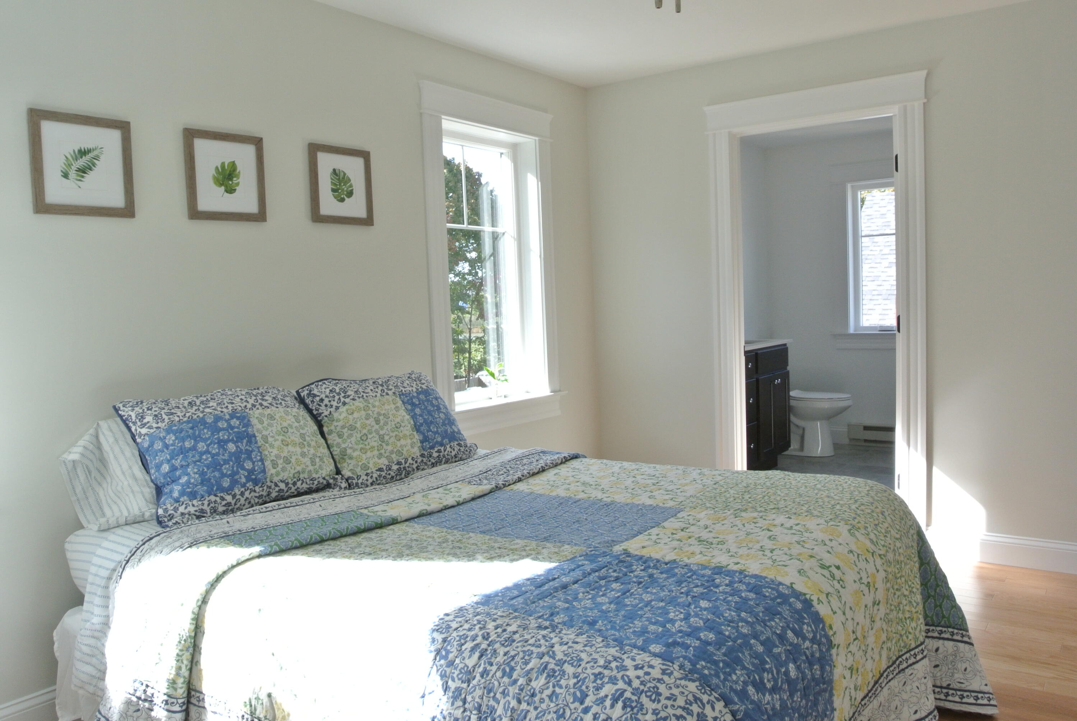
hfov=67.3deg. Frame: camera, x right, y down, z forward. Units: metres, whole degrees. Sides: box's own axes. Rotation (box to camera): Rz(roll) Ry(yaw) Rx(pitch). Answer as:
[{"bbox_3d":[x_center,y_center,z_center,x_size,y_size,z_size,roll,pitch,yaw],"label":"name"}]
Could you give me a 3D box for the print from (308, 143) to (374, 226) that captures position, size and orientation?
[{"bbox_3d":[-0.776,-0.688,3.186,0.025,0.297,0.296,1,6,36],"label":"print"}]

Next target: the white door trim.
[{"bbox_3d":[1.361,-0.210,4.019,1.061,2.184,0.170,1,6,36],"label":"white door trim"}]

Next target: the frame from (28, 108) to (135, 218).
[{"bbox_3d":[-1.360,-0.583,2.412,0.025,0.289,0.284,1,6,36],"label":"frame"}]

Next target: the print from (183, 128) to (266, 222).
[{"bbox_3d":[-1.079,-0.641,2.791,0.025,0.292,0.289,1,6,36],"label":"print"}]

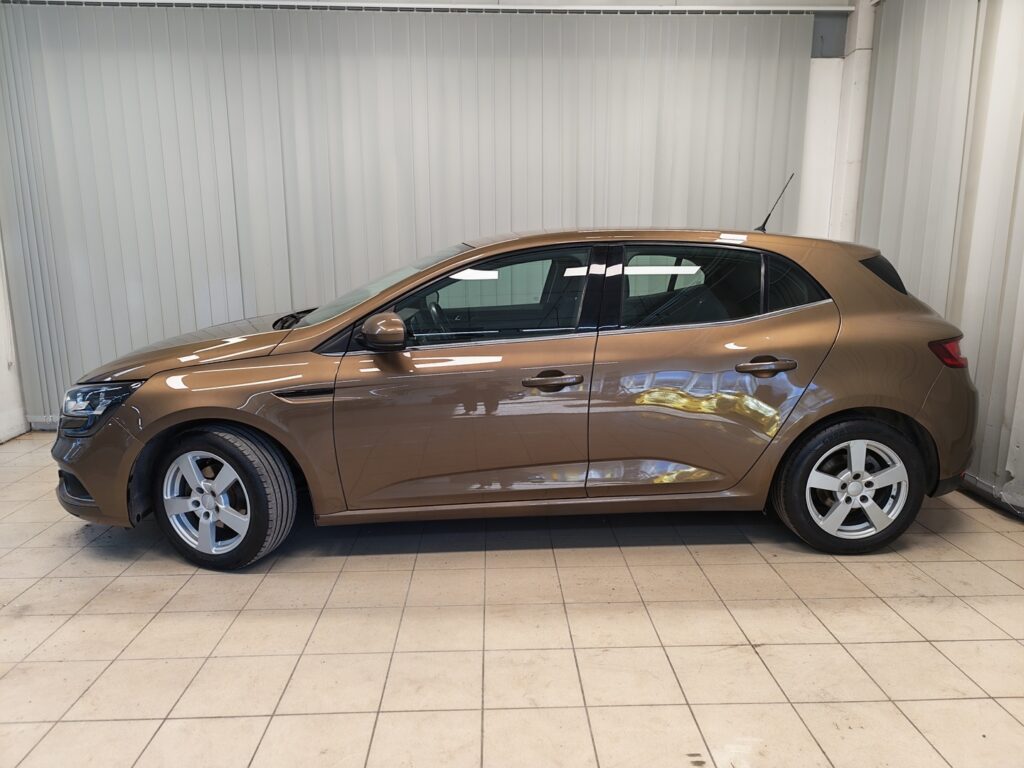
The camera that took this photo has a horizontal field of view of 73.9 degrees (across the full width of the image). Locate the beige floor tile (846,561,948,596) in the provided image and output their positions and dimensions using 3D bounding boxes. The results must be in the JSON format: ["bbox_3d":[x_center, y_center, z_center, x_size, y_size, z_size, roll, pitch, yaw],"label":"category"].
[{"bbox_3d":[1.543,0.791,2.743,0.298,0.012,0.298,-1,11,-2],"label":"beige floor tile"}]

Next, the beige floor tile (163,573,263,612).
[{"bbox_3d":[-1.160,0.823,2.675,0.298,0.010,0.298,-1,10,-1],"label":"beige floor tile"}]

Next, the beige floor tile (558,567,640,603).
[{"bbox_3d":[0.342,0.799,2.697,0.297,0.010,0.297,-1,11,-2],"label":"beige floor tile"}]

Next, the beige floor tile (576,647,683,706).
[{"bbox_3d":[0.360,0.909,2.110,0.297,0.010,0.297,-1,11,-2],"label":"beige floor tile"}]

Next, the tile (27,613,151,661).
[{"bbox_3d":[-1.446,0.878,2.362,0.298,0.012,0.298,-1,11,-2],"label":"tile"}]

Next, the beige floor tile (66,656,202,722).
[{"bbox_3d":[-1.137,0.929,2.076,0.298,0.010,0.298,-1,11,-2],"label":"beige floor tile"}]

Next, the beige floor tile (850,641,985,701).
[{"bbox_3d":[1.264,0.903,2.146,0.298,0.010,0.298,-1,10,-1],"label":"beige floor tile"}]

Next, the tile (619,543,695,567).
[{"bbox_3d":[0.631,0.741,3.000,0.297,0.010,0.297,-1,11,-2],"label":"tile"}]

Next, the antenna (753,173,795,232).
[{"bbox_3d":[1.356,-0.936,3.517,0.191,0.297,0.035,-1,10,-2],"label":"antenna"}]

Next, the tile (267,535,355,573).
[{"bbox_3d":[-0.863,0.758,2.957,0.297,0.010,0.297,-1,11,-2],"label":"tile"}]

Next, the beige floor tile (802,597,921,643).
[{"bbox_3d":[1.256,0.849,2.442,0.298,0.010,0.298,-1,10,-1],"label":"beige floor tile"}]

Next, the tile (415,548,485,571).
[{"bbox_3d":[-0.265,0.751,2.974,0.297,0.010,0.297,-1,11,-2],"label":"tile"}]

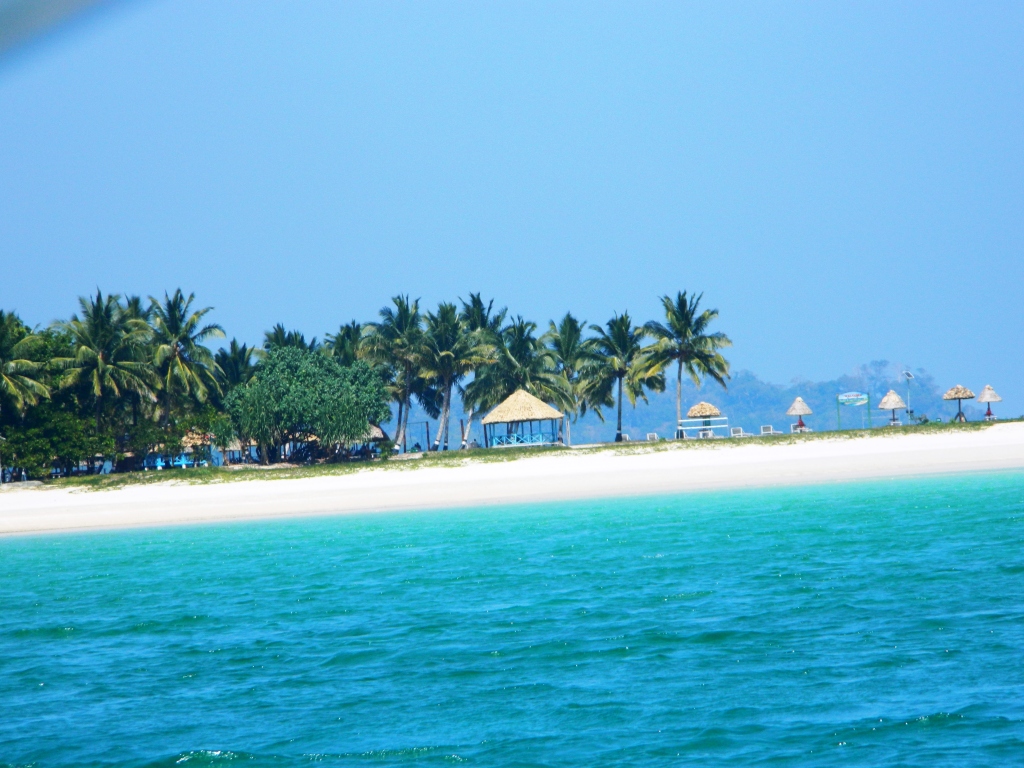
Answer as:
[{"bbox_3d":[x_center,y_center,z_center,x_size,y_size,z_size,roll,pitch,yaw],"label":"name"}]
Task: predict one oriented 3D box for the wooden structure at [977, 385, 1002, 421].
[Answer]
[{"bbox_3d":[41.310,1.600,565.000,2.160,3.110,2.160,-2,-1,0],"label":"wooden structure"}]

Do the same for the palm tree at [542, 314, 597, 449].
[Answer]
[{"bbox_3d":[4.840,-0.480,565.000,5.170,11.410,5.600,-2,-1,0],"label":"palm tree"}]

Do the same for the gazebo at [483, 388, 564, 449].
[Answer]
[{"bbox_3d":[0.920,2.860,546.000,6.930,4.970,6.600,-2,-1,0],"label":"gazebo"}]

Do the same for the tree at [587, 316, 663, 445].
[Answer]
[{"bbox_3d":[9.070,-0.520,518.000,5.720,10.120,6.000,-2,-1,0],"label":"tree"}]

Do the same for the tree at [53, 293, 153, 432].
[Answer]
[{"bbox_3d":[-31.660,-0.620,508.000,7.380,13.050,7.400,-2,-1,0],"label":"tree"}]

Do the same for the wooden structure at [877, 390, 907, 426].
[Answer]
[{"bbox_3d":[30.190,1.950,520.000,2.120,2.800,2.200,-2,-1,0],"label":"wooden structure"}]

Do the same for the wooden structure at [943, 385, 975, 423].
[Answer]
[{"bbox_3d":[35.510,1.590,520.000,2.450,3.030,2.550,-2,-1,0],"label":"wooden structure"}]

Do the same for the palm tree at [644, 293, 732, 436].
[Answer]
[{"bbox_3d":[15.000,-1.620,557.000,7.100,12.350,7.100,-2,-1,0],"label":"palm tree"}]

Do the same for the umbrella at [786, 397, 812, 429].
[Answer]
[{"bbox_3d":[24.190,2.570,550.000,2.190,3.030,2.190,-2,-1,0],"label":"umbrella"}]

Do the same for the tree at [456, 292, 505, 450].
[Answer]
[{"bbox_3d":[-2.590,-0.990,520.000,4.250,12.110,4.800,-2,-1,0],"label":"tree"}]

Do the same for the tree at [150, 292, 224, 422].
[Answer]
[{"bbox_3d":[-27.550,-0.760,555.000,6.160,14.520,6.160,-2,-1,0],"label":"tree"}]

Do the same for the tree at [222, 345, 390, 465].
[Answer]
[{"bbox_3d":[-15.630,1.570,502.000,12.340,8.530,11.000,-2,-1,0],"label":"tree"}]

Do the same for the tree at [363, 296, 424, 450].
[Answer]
[{"bbox_3d":[-9.330,-0.830,515.000,4.520,11.980,5.200,-2,-1,0],"label":"tree"}]

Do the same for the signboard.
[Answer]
[{"bbox_3d":[29.170,1.330,560.000,2.740,1.200,0.120,-2,-1,0],"label":"signboard"}]

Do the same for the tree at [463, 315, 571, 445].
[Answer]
[{"bbox_3d":[0.470,-0.390,560.000,8.900,11.140,8.400,-2,-1,0],"label":"tree"}]

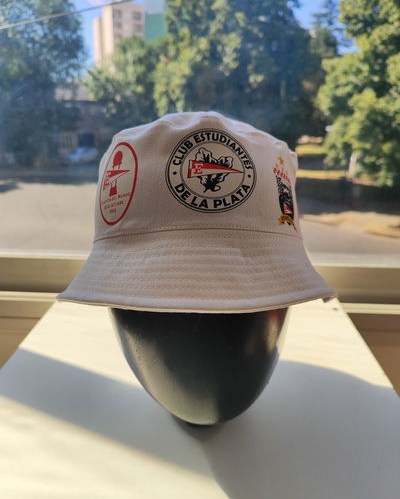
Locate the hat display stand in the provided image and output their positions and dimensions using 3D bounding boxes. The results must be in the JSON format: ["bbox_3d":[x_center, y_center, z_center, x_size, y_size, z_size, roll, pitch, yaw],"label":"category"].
[{"bbox_3d":[0.000,0.041,0.349,0.160,0.245,0.200,0,19,-3],"label":"hat display stand"}]

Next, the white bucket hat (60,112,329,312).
[{"bbox_3d":[-0.003,-0.030,0.335,0.240,0.150,0.262,0,-3,-6],"label":"white bucket hat"}]

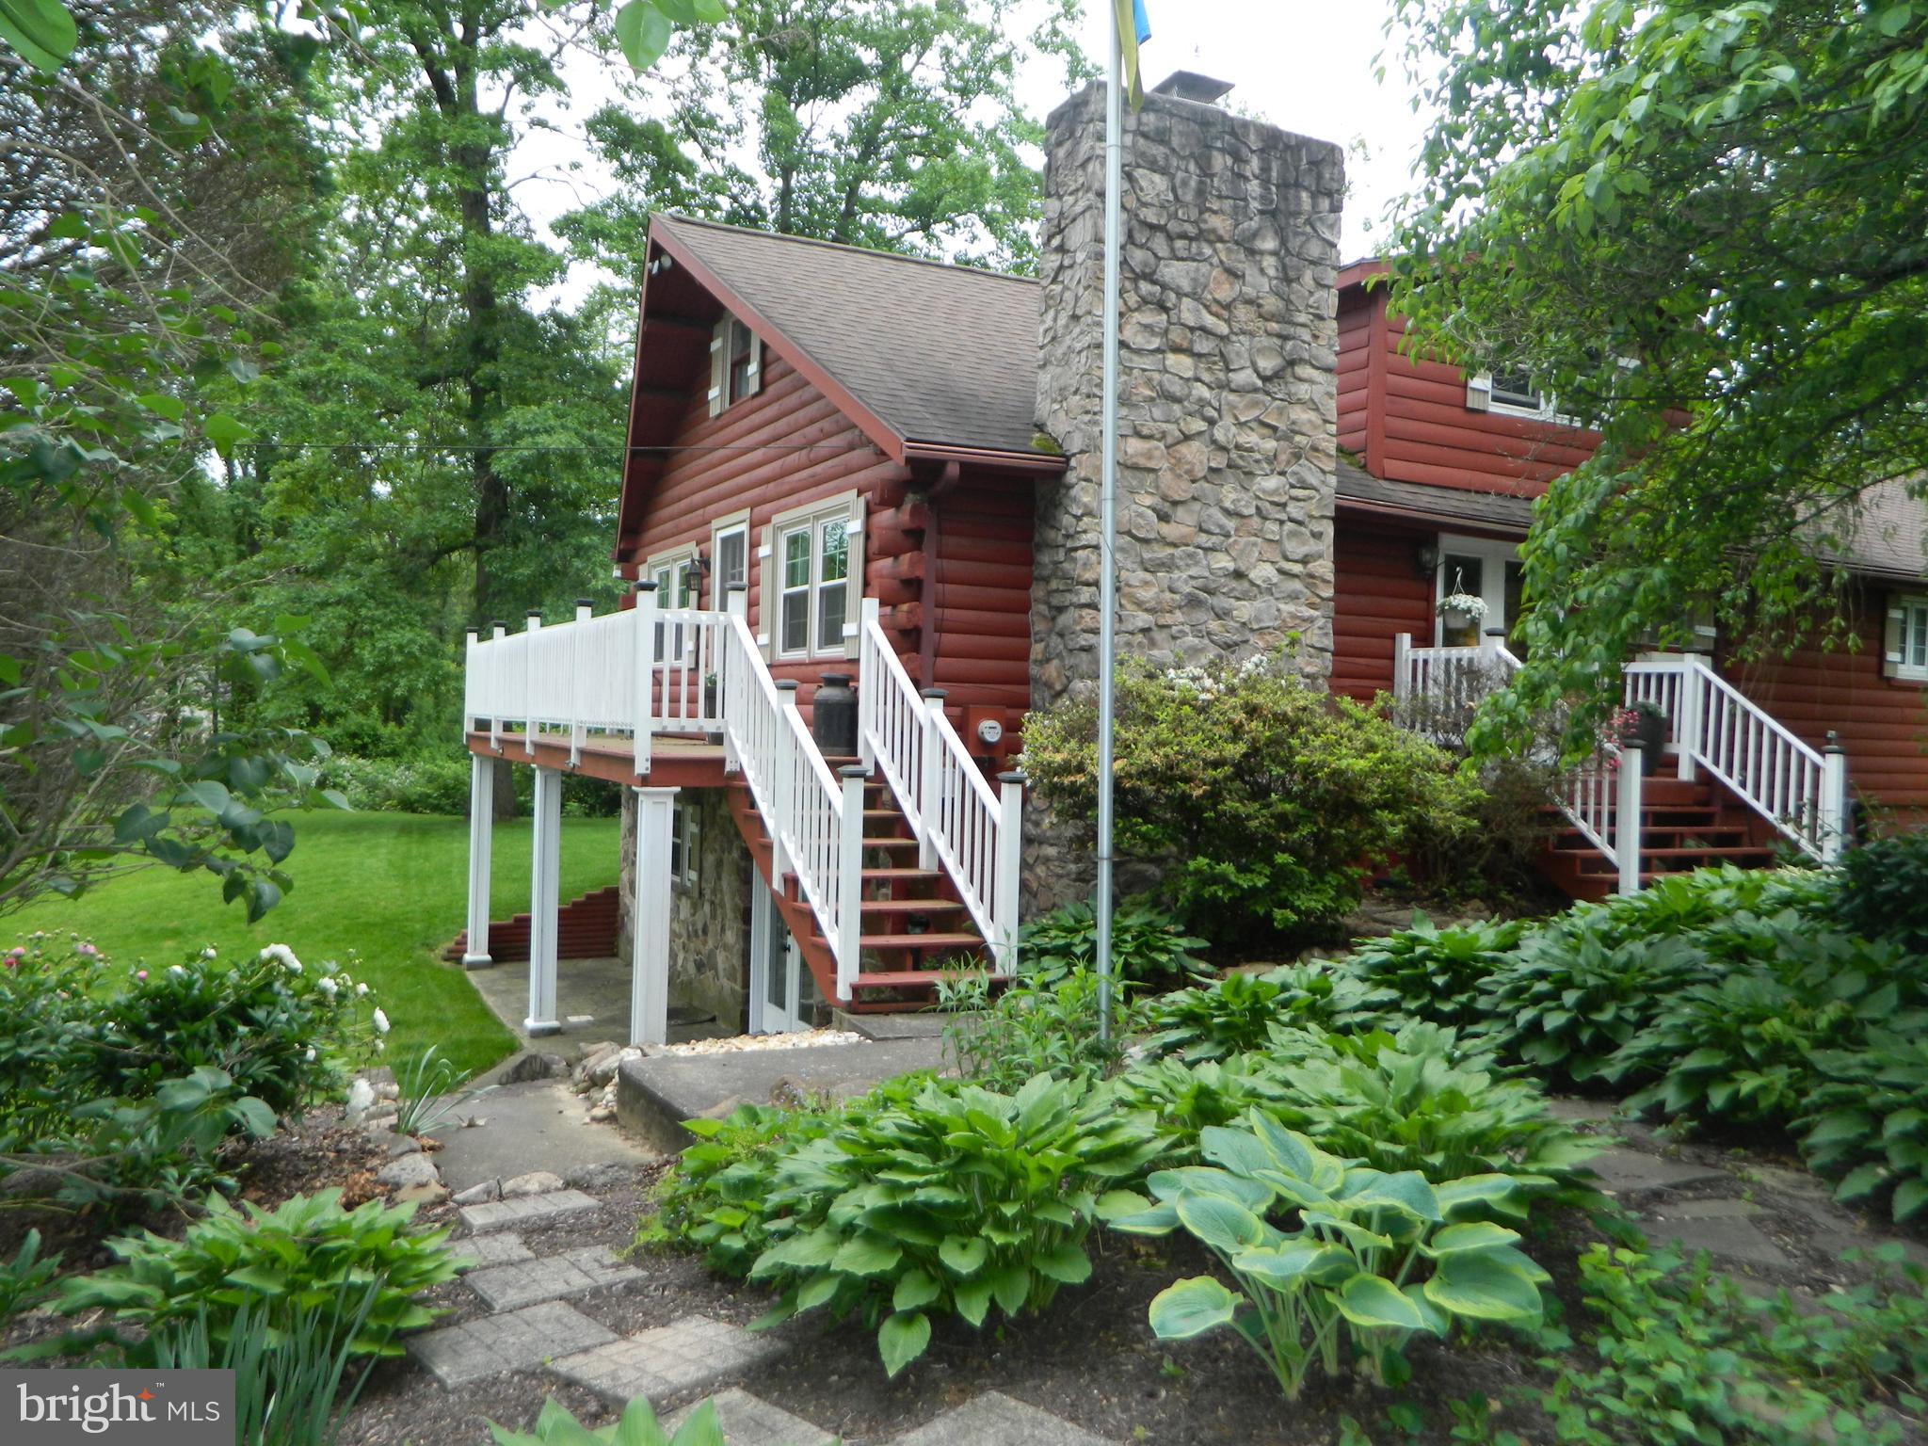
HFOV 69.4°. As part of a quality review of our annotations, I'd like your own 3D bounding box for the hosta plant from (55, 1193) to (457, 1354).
[{"bbox_3d":[-1.860,1.450,3.740,0.990,0.360,0.860,1,1,-26],"label":"hosta plant"}]

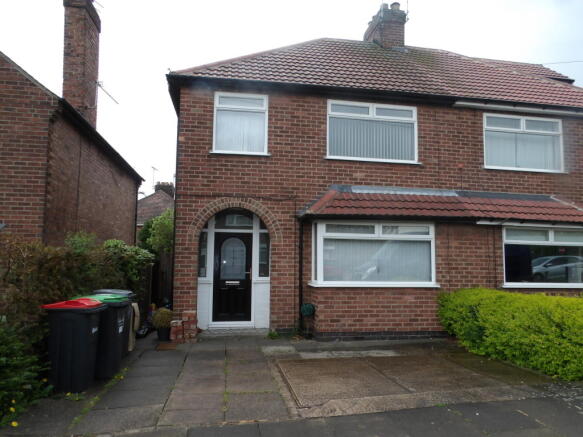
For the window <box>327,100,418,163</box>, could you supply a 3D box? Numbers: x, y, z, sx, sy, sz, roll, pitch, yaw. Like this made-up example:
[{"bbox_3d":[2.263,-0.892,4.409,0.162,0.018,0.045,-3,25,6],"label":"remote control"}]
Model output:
[{"bbox_3d":[1.789,-1.891,8.938,2.121,1.307,0.120,2,-5,-10],"label":"window"}]

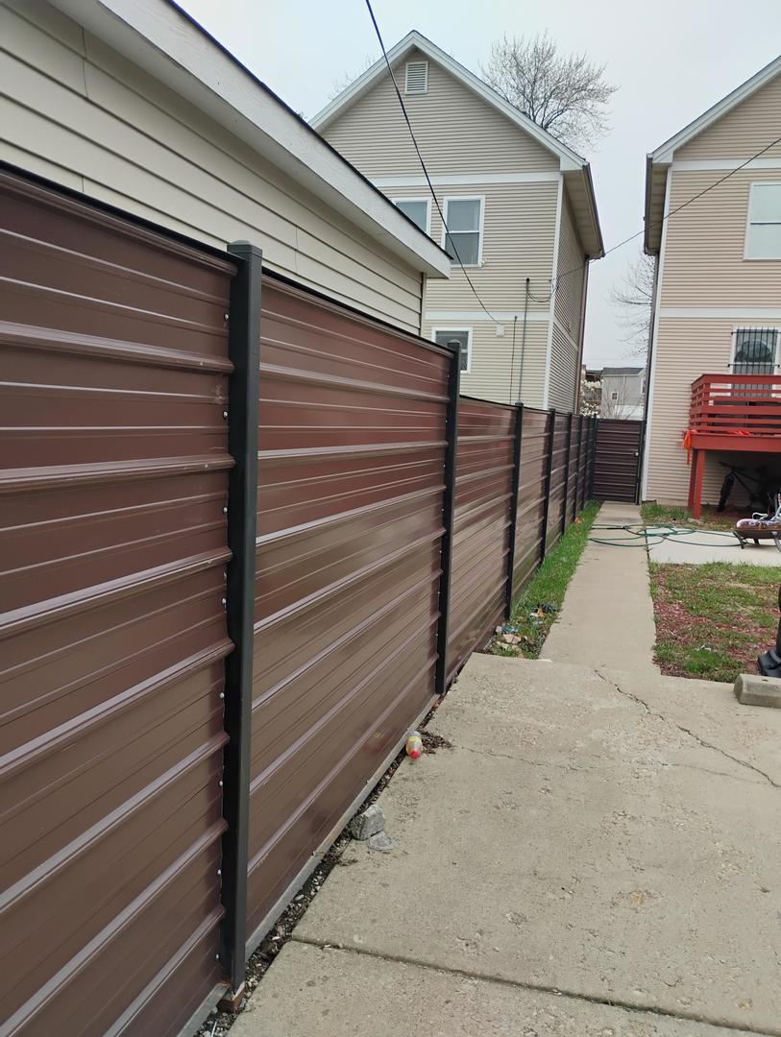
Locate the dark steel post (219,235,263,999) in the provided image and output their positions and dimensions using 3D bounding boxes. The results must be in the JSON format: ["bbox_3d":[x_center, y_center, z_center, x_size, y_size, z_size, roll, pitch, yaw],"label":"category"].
[{"bbox_3d":[-0.386,0.291,2.114,0.066,1.920,0.066,4,7,16],"label":"dark steel post"}]

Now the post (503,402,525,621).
[{"bbox_3d":[0.985,-0.050,6.758,0.066,1.787,0.066,4,7,16],"label":"post"}]

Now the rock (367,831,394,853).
[{"bbox_3d":[-0.037,1.123,2.927,0.086,0.035,0.074,1,7,-14],"label":"rock"}]

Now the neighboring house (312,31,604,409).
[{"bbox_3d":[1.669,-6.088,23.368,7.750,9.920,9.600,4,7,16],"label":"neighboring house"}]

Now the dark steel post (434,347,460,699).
[{"bbox_3d":[0.293,0.011,4.407,0.066,1.862,0.066,4,7,16],"label":"dark steel post"}]

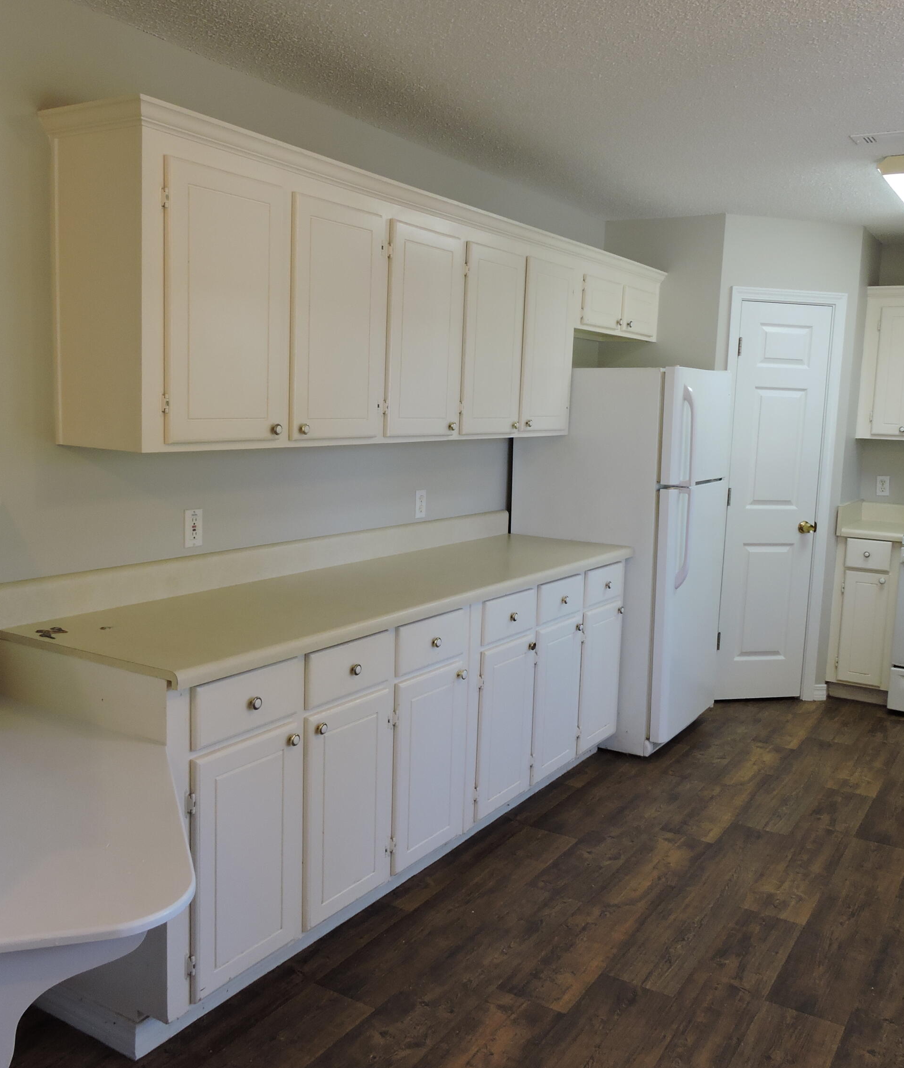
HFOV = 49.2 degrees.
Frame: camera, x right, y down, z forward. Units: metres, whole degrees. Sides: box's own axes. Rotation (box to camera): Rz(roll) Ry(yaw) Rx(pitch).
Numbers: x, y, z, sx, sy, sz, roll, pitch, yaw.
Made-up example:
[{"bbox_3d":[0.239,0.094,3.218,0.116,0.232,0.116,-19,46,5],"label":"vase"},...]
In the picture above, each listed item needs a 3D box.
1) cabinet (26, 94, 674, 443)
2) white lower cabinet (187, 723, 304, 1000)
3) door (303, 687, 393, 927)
[{"bbox_3d":[0.020,-0.748,3.643,0.382,0.782,3.196,7,10,32],"label":"cabinet"},{"bbox_3d":[-0.482,0.762,2.326,0.028,0.580,0.330,7,9,32],"label":"white lower cabinet"},{"bbox_3d":[-0.275,0.729,2.646,0.028,0.575,0.335,7,9,32],"label":"door"}]

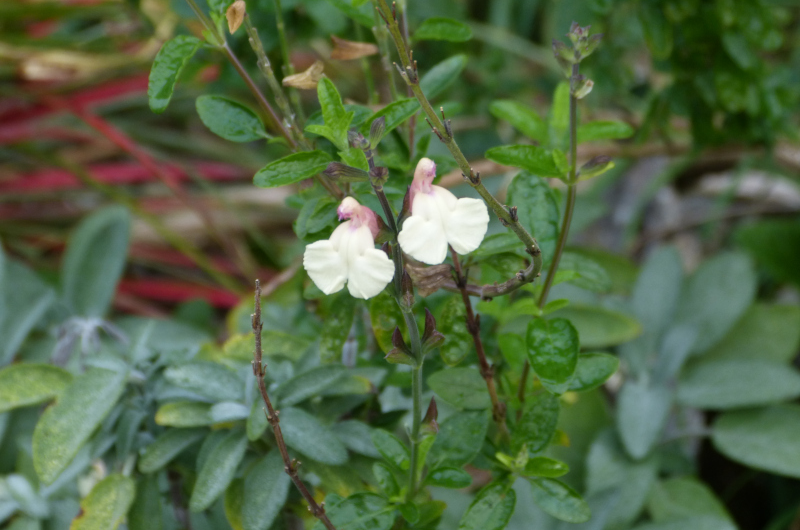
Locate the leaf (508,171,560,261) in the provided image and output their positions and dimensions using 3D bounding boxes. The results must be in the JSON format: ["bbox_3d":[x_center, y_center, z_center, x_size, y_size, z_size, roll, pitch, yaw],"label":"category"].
[{"bbox_3d":[0.038,-0.014,1.030,0.015,0.026,0.006,0,6,0],"label":"leaf"}]

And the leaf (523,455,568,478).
[{"bbox_3d":[0.041,0.057,1.020,0.013,0.004,0.007,4,51,-4],"label":"leaf"}]

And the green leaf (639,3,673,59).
[{"bbox_3d":[0.096,-0.088,1.350,0.011,0.005,0.022,-13,67,-6],"label":"green leaf"}]

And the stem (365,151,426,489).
[{"bbox_3d":[-0.002,0.016,1.000,0.014,0.100,0.012,-8,18,-3],"label":"stem"}]

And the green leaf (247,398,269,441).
[{"bbox_3d":[-0.042,0.045,1.050,0.006,0.004,0.014,9,59,18],"label":"green leaf"}]

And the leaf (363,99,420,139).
[{"bbox_3d":[-0.002,-0.041,1.005,0.021,0.007,0.004,-28,-13,-19],"label":"leaf"}]

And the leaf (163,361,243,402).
[{"bbox_3d":[-0.059,0.035,1.080,0.025,0.005,0.011,13,37,-19],"label":"leaf"}]

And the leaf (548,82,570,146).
[{"bbox_3d":[0.047,-0.045,1.060,0.008,0.020,0.004,0,-18,0],"label":"leaf"}]

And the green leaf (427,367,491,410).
[{"bbox_3d":[0.017,0.036,1.035,0.020,0.004,0.013,7,66,3],"label":"green leaf"}]

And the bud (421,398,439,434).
[{"bbox_3d":[0.008,0.042,1.000,0.005,0.010,0.005,5,7,-30],"label":"bud"}]

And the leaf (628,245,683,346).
[{"bbox_3d":[0.085,0.012,1.200,0.015,0.006,0.042,10,66,4],"label":"leaf"}]

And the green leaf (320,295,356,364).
[{"bbox_3d":[-0.018,0.018,1.050,0.011,0.021,0.005,4,6,1],"label":"green leaf"}]

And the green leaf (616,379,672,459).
[{"bbox_3d":[0.080,0.051,1.180,0.018,0.005,0.029,5,64,3],"label":"green leaf"}]

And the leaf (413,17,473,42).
[{"bbox_3d":[0.012,-0.066,1.020,0.017,0.005,0.008,-2,41,7],"label":"leaf"}]

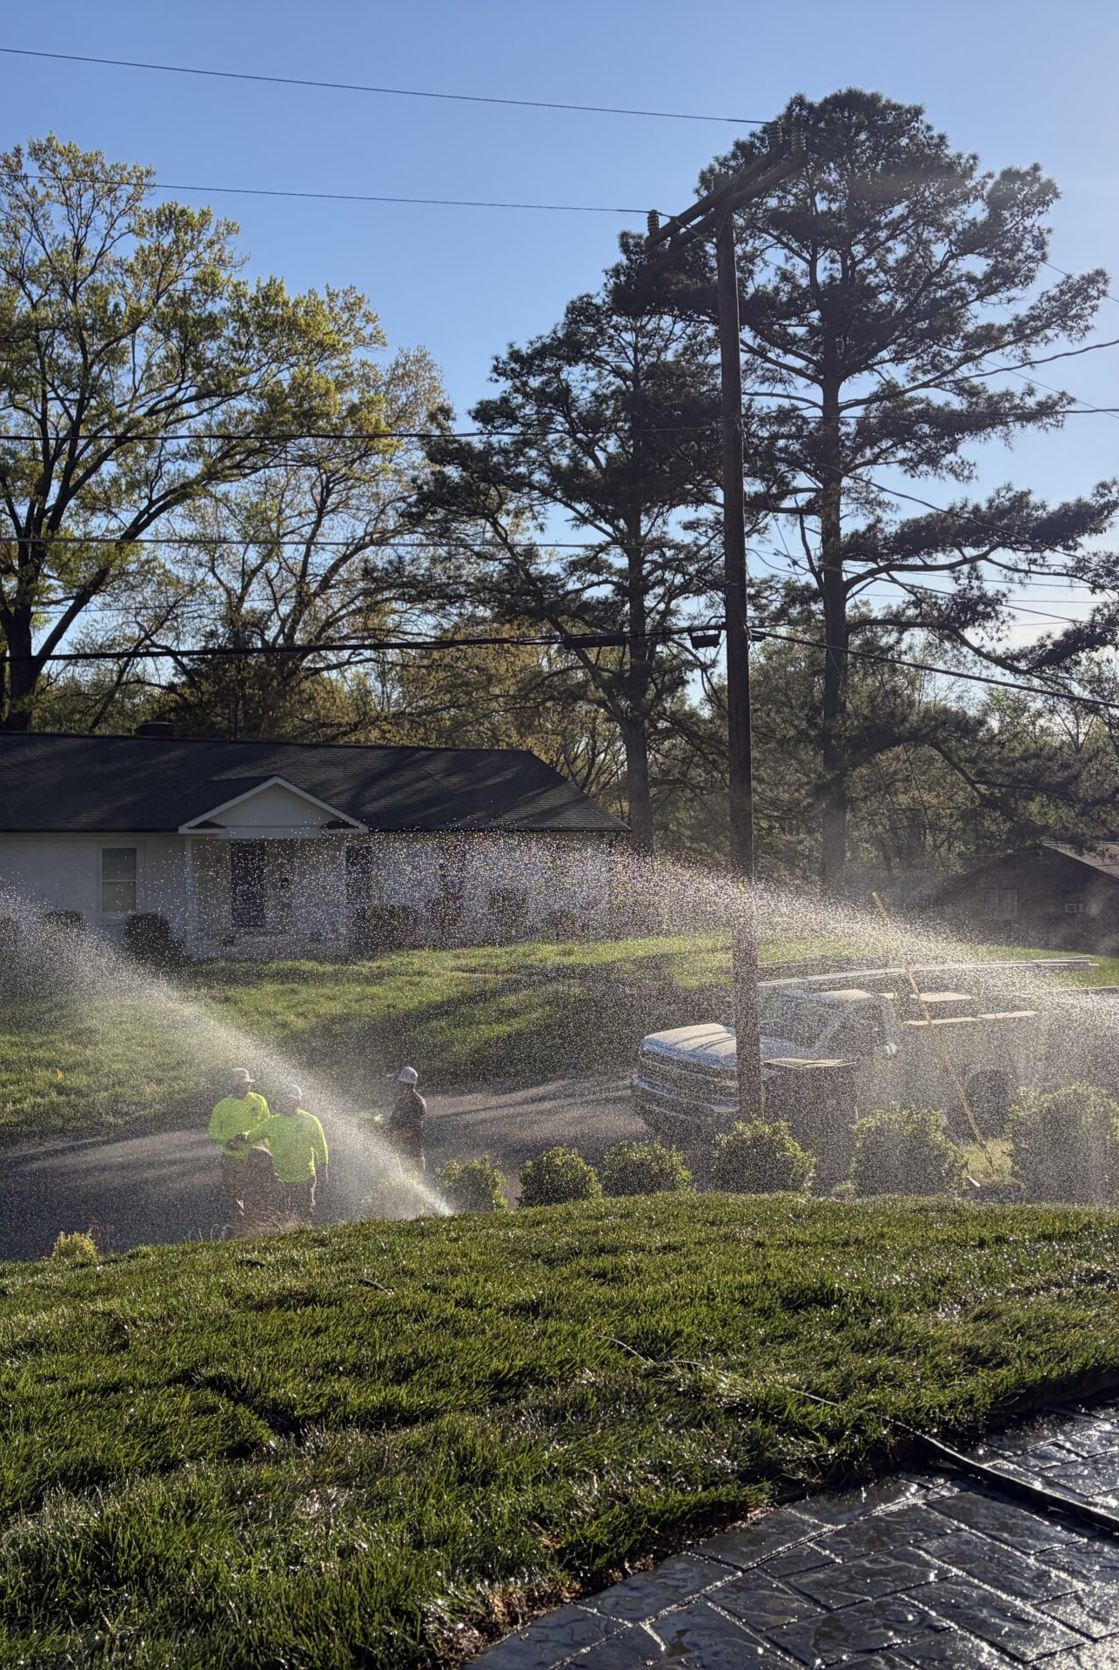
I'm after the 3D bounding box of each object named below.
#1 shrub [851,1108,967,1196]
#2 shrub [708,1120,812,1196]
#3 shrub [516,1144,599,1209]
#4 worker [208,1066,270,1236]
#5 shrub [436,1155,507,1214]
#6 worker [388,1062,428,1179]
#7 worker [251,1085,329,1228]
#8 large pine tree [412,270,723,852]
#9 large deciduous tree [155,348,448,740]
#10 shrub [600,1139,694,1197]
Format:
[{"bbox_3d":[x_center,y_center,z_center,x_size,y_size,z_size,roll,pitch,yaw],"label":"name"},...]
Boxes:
[{"bbox_3d":[2.088,1.947,9.988,0.686,0.640,0.686,-1,-1,0],"label":"shrub"},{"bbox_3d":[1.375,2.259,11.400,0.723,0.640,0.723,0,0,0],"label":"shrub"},{"bbox_3d":[0.004,2.717,12.903,0.661,0.640,0.661,-1,-1,0],"label":"shrub"},{"bbox_3d":[-3.130,3.140,16.400,0.600,1.760,0.450,0,0,-23],"label":"worker"},{"bbox_3d":[-0.725,2.969,13.875,0.636,0.640,0.636,-1,-1,0],"label":"shrub"},{"bbox_3d":[-1.537,3.240,17.187,0.450,1.740,0.500,-1,-1,-6],"label":"worker"},{"bbox_3d":[-2.648,3.338,16.587,0.740,1.720,0.500,-1,-1,18],"label":"worker"},{"bbox_3d":[0.260,-7.118,50.000,9.309,20.036,9.000,0,0,0],"label":"large pine tree"},{"bbox_3d":[-9.108,-7.055,59.840,10.800,20.781,10.800,-1,-1,0],"label":"large deciduous tree"},{"bbox_3d":[0.619,2.486,11.932,0.668,0.640,0.668,-1,-1,0],"label":"shrub"}]

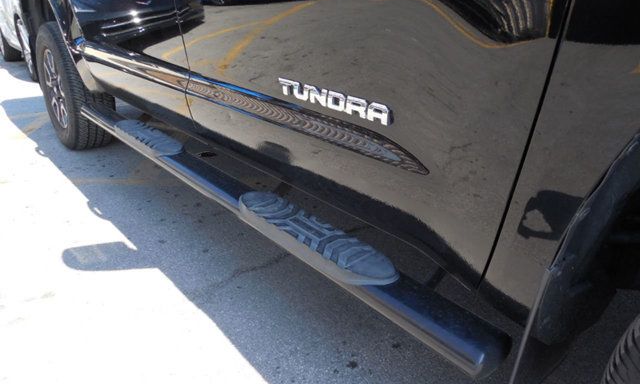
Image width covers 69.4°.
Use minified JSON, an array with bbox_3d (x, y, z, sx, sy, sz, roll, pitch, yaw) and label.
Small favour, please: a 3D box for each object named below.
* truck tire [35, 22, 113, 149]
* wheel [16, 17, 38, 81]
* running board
[{"bbox_3d":[-1.631,-0.695,3.089,0.280,0.810,0.810,-17,29,-37],"label":"truck tire"},{"bbox_3d":[-3.355,-1.676,5.525,0.220,0.680,0.680,-17,29,-37],"label":"wheel"},{"bbox_3d":[-0.482,-0.093,1.662,0.115,0.070,2.400,-17,29,-37],"label":"running board"}]

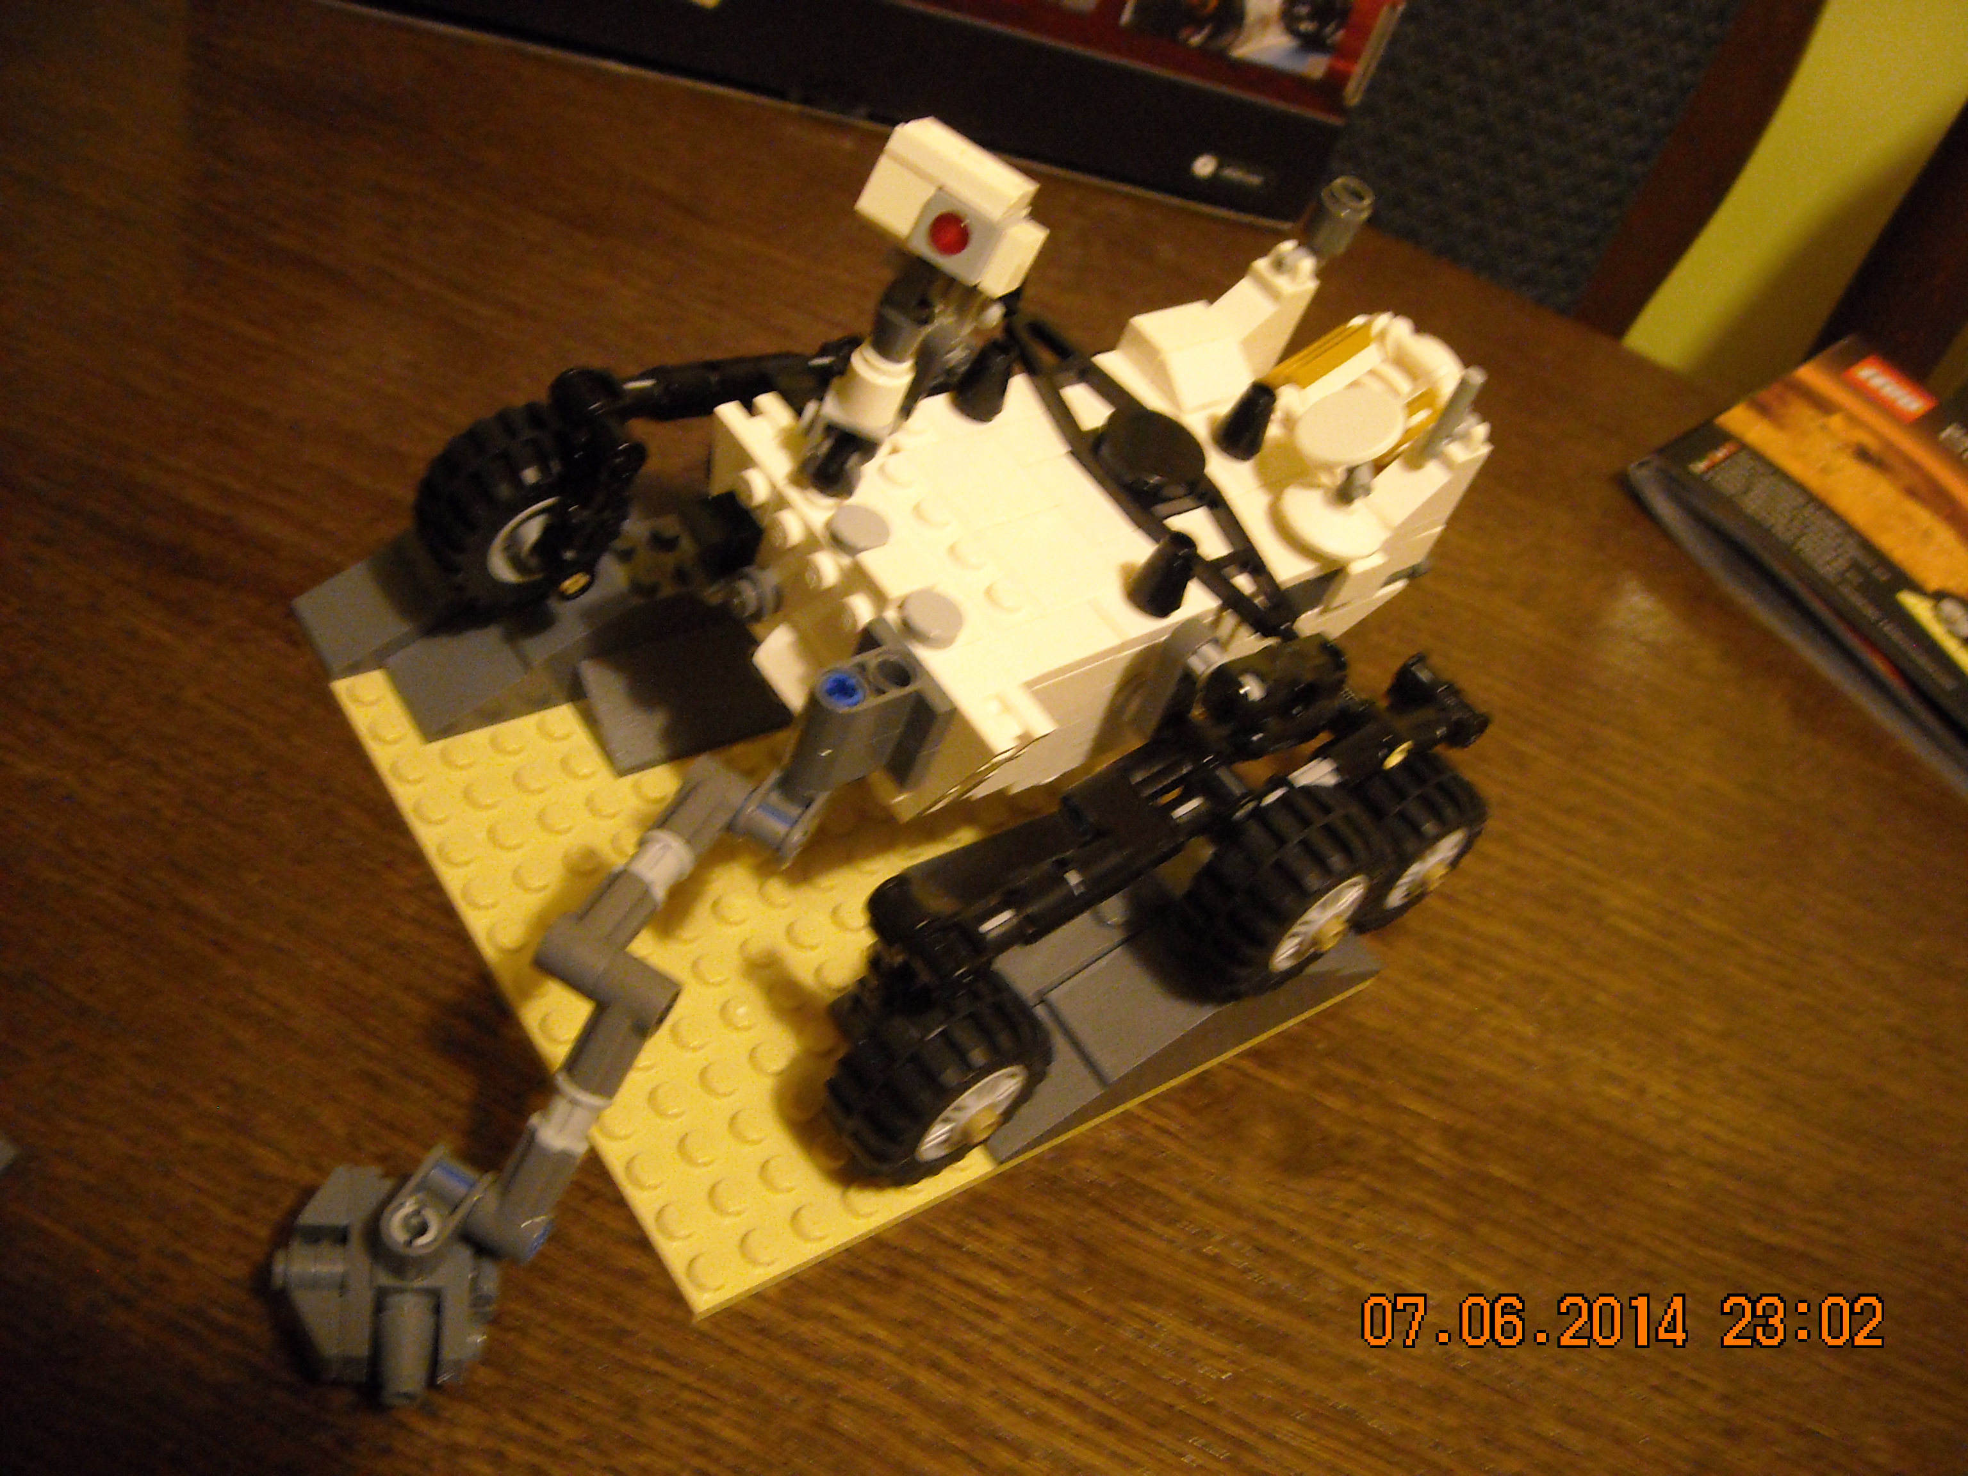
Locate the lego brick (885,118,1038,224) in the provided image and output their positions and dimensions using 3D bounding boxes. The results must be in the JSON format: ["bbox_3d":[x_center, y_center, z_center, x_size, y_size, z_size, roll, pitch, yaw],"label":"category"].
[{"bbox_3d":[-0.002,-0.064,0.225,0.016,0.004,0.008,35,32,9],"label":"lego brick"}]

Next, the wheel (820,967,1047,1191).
[{"bbox_3d":[-0.006,0.045,0.262,0.030,0.030,0.015,-24,62,-36],"label":"wheel"}]

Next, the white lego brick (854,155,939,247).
[{"bbox_3d":[-0.008,-0.062,0.228,0.008,0.008,0.007,35,32,9],"label":"white lego brick"}]

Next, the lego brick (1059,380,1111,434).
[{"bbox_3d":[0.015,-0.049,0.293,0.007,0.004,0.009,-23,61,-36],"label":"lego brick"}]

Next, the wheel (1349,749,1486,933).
[{"bbox_3d":[0.067,0.017,0.322,0.030,0.030,0.015,-24,62,-36],"label":"wheel"}]

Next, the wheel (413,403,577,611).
[{"bbox_3d":[-0.067,-0.034,0.292,0.030,0.030,0.015,-22,61,-35],"label":"wheel"}]

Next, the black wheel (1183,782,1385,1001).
[{"bbox_3d":[0.042,0.021,0.277,0.030,0.030,0.015,-24,62,-36],"label":"black wheel"}]

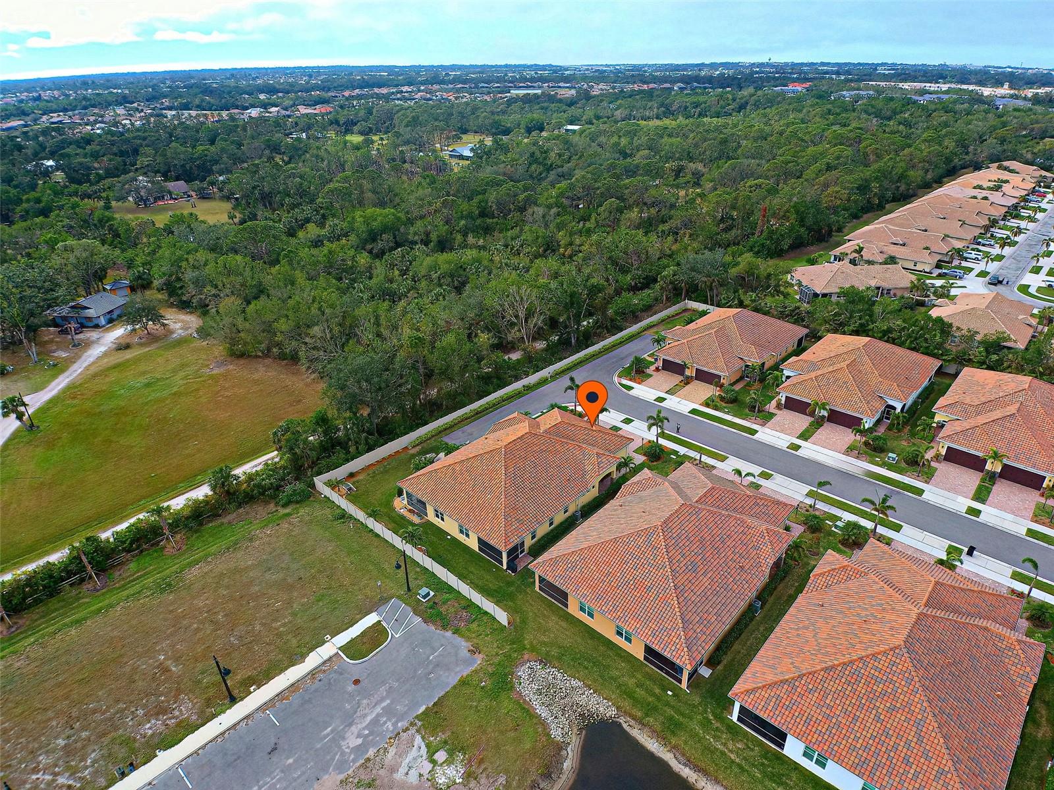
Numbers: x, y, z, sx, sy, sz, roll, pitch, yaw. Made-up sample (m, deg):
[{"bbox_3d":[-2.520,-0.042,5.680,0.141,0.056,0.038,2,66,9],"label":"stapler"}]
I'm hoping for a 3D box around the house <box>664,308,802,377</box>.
[{"bbox_3d":[41.370,-12.400,108.830,20.700,7.000,29.500,23,39,34],"label":"house"}]

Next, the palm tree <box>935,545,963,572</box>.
[{"bbox_3d":[47.470,19.600,58.780,3.300,4.200,3.300,-24,38,-33],"label":"palm tree"}]

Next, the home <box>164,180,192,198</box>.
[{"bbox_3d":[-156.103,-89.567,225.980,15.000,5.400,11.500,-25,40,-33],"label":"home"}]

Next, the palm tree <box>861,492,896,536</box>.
[{"bbox_3d":[40.550,13.760,59.279,4.000,6.500,4.000,-1,32,0],"label":"palm tree"}]

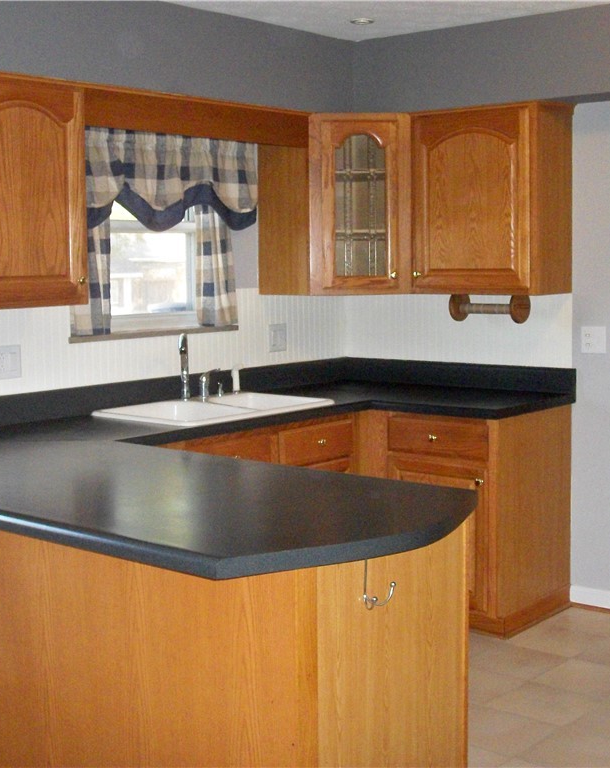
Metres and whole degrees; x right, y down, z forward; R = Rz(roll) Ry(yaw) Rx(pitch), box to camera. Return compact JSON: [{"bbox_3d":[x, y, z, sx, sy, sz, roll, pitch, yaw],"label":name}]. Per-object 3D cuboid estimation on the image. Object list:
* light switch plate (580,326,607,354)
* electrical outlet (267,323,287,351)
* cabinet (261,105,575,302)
[{"bbox_3d":[1.200,-0.183,4.918,0.114,0.112,0.010,4,8,41],"label":"light switch plate"},{"bbox_3d":[-0.122,-0.210,5.396,0.010,0.121,0.116,4,8,41],"label":"electrical outlet"},{"bbox_3d":[0.456,-0.769,5.092,1.221,0.762,0.615,4,8,41],"label":"cabinet"}]

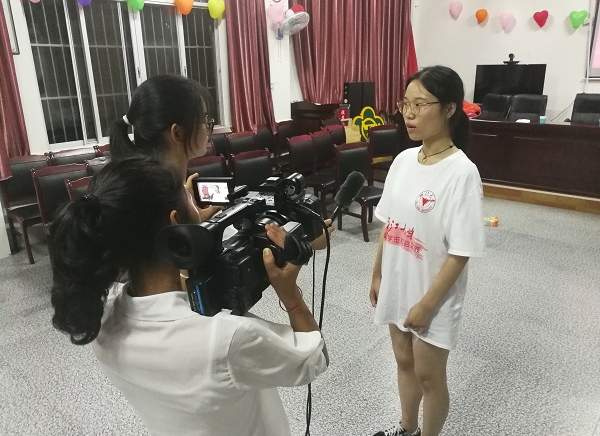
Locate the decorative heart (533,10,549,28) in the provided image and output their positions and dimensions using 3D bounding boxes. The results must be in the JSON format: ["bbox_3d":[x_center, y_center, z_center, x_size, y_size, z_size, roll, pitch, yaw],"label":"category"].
[{"bbox_3d":[3.947,-3.250,7.657,0.230,0.274,0.152,14,23,38],"label":"decorative heart"}]

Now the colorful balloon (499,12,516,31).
[{"bbox_3d":[3.547,-3.345,7.976,0.262,0.310,0.173,14,23,38],"label":"colorful balloon"}]

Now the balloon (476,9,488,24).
[{"bbox_3d":[3.204,-3.530,8.214,0.214,0.248,0.142,14,23,38],"label":"balloon"}]

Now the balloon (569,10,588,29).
[{"bbox_3d":[4.372,-3.103,7.333,0.248,0.277,0.164,14,23,38],"label":"balloon"}]

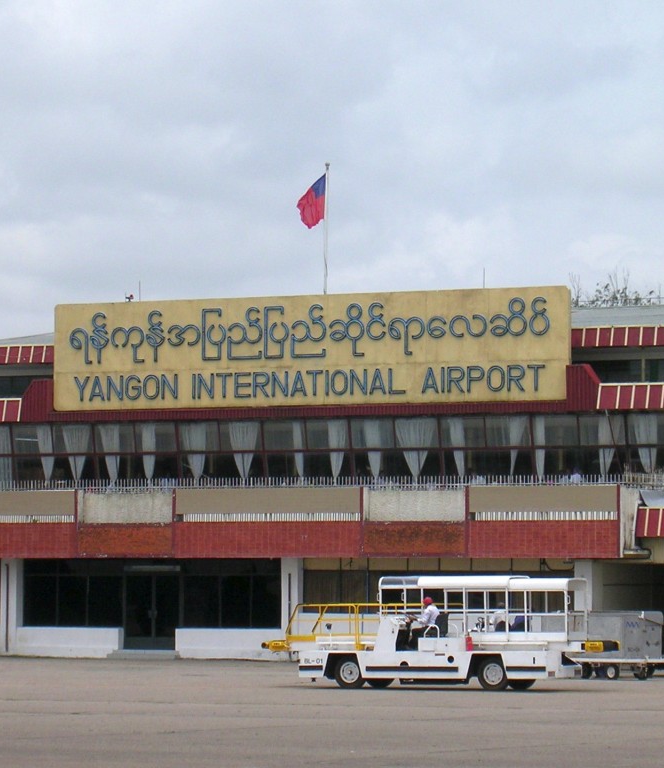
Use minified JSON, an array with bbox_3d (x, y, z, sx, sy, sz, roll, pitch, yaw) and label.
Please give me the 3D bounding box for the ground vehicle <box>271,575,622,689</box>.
[{"bbox_3d":[2.342,5.627,76.875,8.300,2.530,2.000,-1,-4,26],"label":"ground vehicle"}]

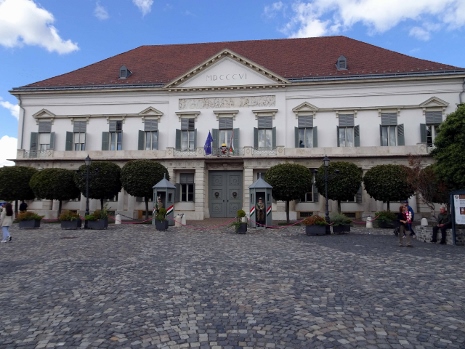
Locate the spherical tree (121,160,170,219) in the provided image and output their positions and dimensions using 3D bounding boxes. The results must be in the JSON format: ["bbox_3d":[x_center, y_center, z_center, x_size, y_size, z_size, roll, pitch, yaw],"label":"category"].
[{"bbox_3d":[-6.876,1.226,25.487,3.850,4.700,3.850,0,-5,6],"label":"spherical tree"}]

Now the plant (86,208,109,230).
[{"bbox_3d":[-8.011,2.616,19.267,1.400,1.320,0.750,0,-5,7],"label":"plant"}]

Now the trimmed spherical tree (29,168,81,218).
[{"bbox_3d":[-14.368,1.610,26.301,3.650,4.222,3.650,0,-5,6],"label":"trimmed spherical tree"}]

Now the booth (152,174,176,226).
[{"bbox_3d":[-4.610,1.697,21.834,1.600,3.543,1.420,0,-5,4],"label":"booth"}]

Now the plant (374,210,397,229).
[{"bbox_3d":[9.950,2.834,20.767,1.180,1.110,0.650,0,-5,6],"label":"plant"}]

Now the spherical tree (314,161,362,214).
[{"bbox_3d":[8.331,1.424,25.185,3.492,4.833,3.492,0,-5,7],"label":"spherical tree"}]

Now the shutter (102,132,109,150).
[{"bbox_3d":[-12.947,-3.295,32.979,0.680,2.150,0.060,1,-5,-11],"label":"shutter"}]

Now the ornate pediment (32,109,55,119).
[{"bbox_3d":[-17.421,-5.622,29.869,2.050,0.851,0.380,0,-5,6],"label":"ornate pediment"}]

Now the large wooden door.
[{"bbox_3d":[-0.559,1.727,28.188,2.980,4.119,0.150,0,-5,6],"label":"large wooden door"}]

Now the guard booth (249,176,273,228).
[{"bbox_3d":[1.831,1.665,20.759,1.480,3.370,1.300,0,-5,6],"label":"guard booth"}]

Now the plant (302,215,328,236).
[{"bbox_3d":[4.119,2.527,16.044,1.200,0.987,0.750,0,-5,6],"label":"plant"}]

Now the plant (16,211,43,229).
[{"bbox_3d":[-12.446,2.776,19.991,1.400,1.020,0.700,0,-5,6],"label":"plant"}]

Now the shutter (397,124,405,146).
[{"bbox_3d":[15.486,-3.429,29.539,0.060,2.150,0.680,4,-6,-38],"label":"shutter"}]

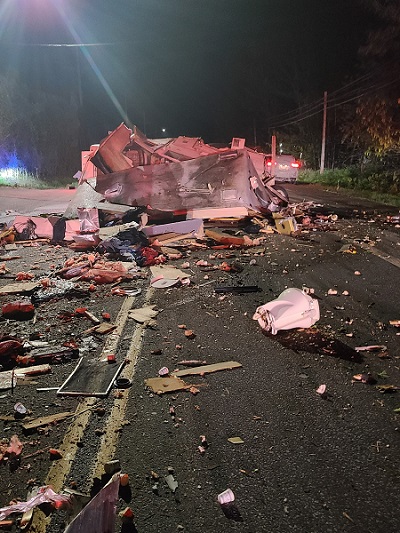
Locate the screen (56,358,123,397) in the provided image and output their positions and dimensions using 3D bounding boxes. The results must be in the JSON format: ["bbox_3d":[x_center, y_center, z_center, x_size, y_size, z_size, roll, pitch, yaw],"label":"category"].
[{"bbox_3d":[-0.823,0.856,3.112,0.378,0.030,0.537,0,15,4],"label":"screen"}]

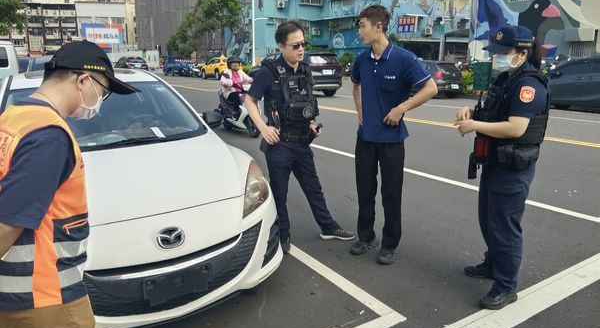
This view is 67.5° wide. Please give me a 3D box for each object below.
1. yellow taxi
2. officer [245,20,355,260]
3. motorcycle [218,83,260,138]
[{"bbox_3d":[-6.179,-7.555,35.393,1.820,1.700,4.450,-9,15,-31],"label":"yellow taxi"},{"bbox_3d":[0.008,-0.182,3.468,0.720,1.730,0.500,-8,15,-29],"label":"officer"},{"bbox_3d":[-1.262,-1.191,9.297,0.680,1.100,1.780,-9,15,-32],"label":"motorcycle"}]

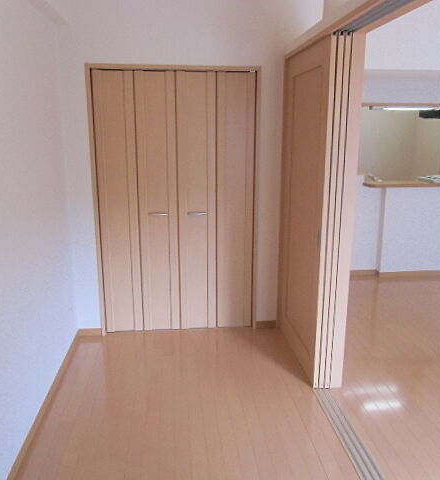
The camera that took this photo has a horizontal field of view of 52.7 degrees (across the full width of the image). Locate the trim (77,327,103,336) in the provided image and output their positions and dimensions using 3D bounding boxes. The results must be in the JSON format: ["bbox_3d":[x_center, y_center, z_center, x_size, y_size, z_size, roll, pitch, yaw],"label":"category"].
[{"bbox_3d":[-1.022,0.732,3.496,0.195,0.062,0.013,-2,14,-6],"label":"trim"}]

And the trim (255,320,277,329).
[{"bbox_3d":[0.381,0.695,3.645,0.166,0.062,0.013,-2,14,-6],"label":"trim"}]

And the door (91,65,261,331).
[{"bbox_3d":[-0.318,-0.239,3.381,1.173,1.992,0.050,-2,14,-6],"label":"door"}]

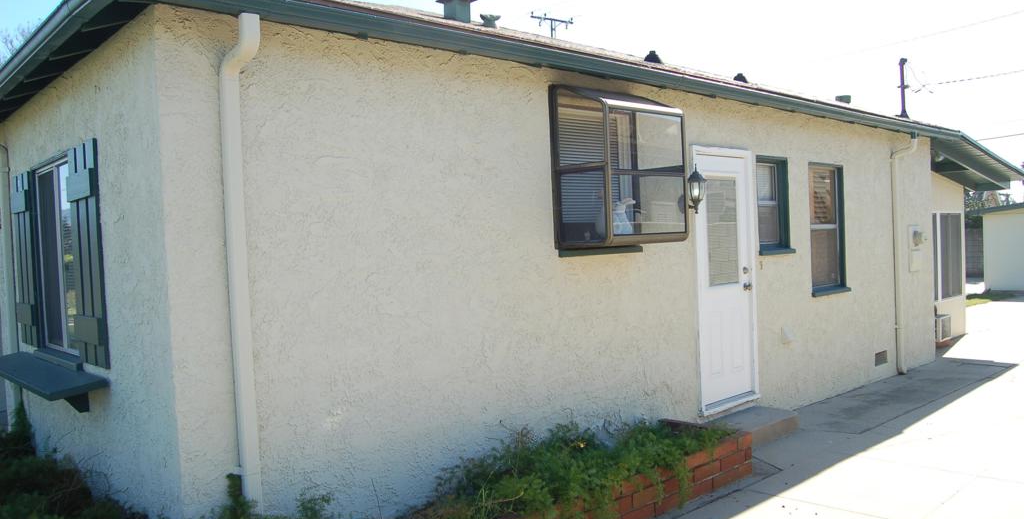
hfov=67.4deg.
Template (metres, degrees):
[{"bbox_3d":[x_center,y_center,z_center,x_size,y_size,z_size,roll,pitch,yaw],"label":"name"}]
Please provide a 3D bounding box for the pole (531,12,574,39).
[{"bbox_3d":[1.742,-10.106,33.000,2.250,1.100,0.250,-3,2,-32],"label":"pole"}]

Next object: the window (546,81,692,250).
[{"bbox_3d":[0.730,-0.603,5.090,0.895,1.033,0.440,-4,2,-43],"label":"window"}]

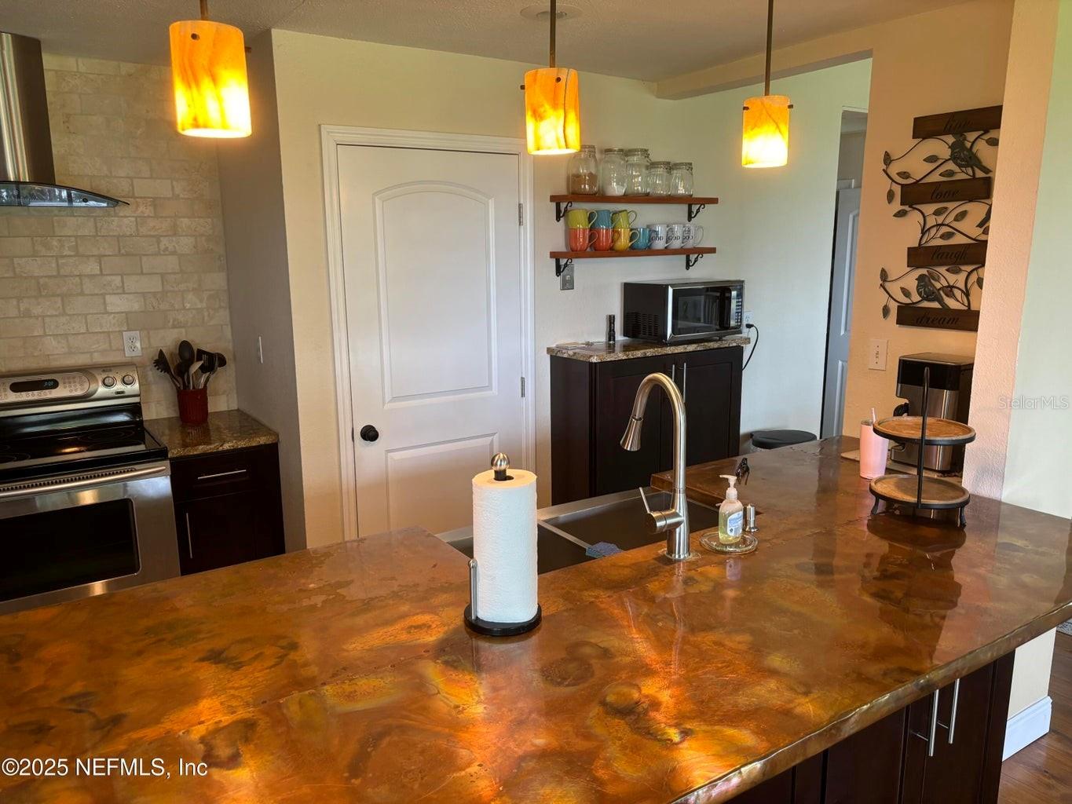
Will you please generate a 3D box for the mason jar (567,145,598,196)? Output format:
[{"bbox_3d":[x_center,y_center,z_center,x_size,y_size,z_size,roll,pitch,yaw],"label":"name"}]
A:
[{"bbox_3d":[0.206,-1.014,3.543,0.136,0.208,0.136,0,12,0],"label":"mason jar"}]

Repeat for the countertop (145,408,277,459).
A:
[{"bbox_3d":[-1.411,0.128,3.472,0.418,0.040,0.650,-8,14,-33],"label":"countertop"}]

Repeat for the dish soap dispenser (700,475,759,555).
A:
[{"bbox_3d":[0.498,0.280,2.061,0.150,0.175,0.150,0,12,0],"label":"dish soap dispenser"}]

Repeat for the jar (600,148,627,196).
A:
[{"bbox_3d":[0.349,-1.030,3.626,0.120,0.208,0.120,0,12,0],"label":"jar"}]

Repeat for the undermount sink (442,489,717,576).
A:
[{"bbox_3d":[0.162,0.485,2.286,0.870,0.240,0.485,-8,14,-33],"label":"undermount sink"}]

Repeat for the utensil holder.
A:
[{"bbox_3d":[-1.490,0.017,3.495,0.113,0.145,0.113,-8,14,-32],"label":"utensil holder"}]

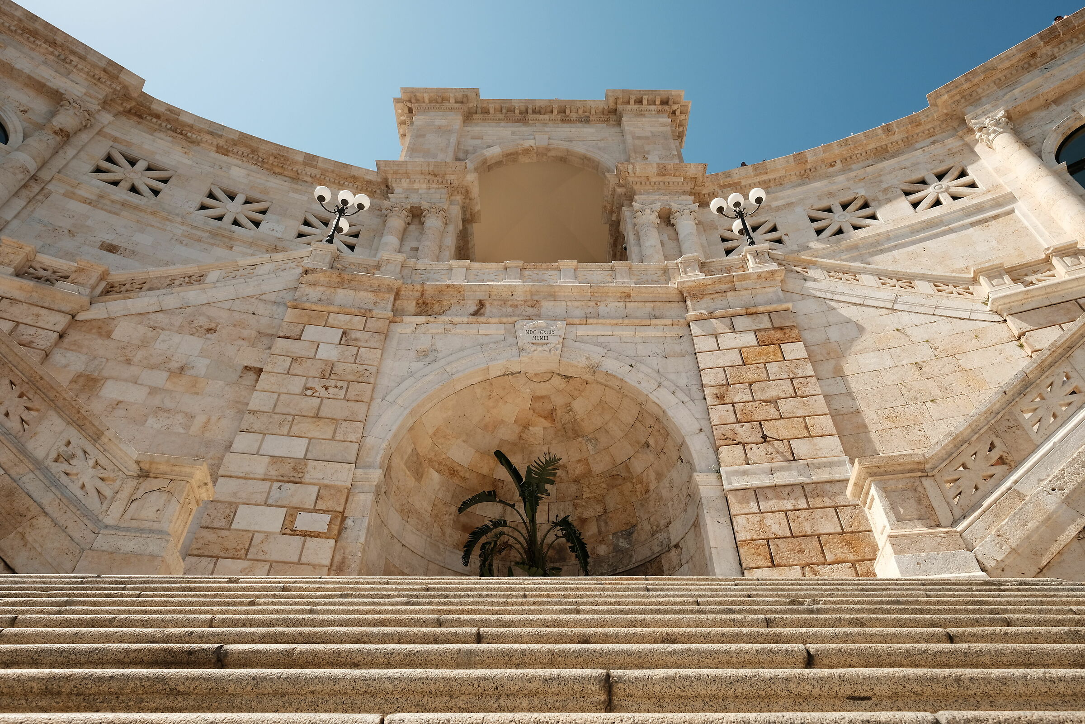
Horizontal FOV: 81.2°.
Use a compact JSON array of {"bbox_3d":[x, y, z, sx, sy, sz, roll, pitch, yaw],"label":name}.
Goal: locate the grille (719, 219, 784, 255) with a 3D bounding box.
[{"bbox_3d":[6.846,-3.989,20.702,1.806,1.398,0.250,-9,-43,10],"label":"grille"}]

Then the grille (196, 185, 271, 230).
[{"bbox_3d":[-8.913,-4.364,18.327,1.667,1.466,0.250,15,-44,-16],"label":"grille"}]

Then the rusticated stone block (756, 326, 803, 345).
[{"bbox_3d":[5.065,-0.454,13.612,0.838,0.427,0.300,-6,-43,7],"label":"rusticated stone block"}]

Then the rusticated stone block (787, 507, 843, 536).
[{"bbox_3d":[4.599,2.794,10.749,0.792,0.448,0.300,-6,-43,7],"label":"rusticated stone block"}]

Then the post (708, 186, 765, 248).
[{"bbox_3d":[5.188,-3.404,16.273,1.396,2.558,1.264,-6,-43,7],"label":"post"}]

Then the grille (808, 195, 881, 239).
[{"bbox_3d":[8.755,-4.126,18.436,1.667,1.466,0.250,-13,-44,15],"label":"grille"}]

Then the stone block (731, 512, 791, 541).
[{"bbox_3d":[3.689,2.836,10.662,0.865,0.446,0.270,-6,-43,7],"label":"stone block"}]

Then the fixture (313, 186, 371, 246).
[{"bbox_3d":[-5.287,-3.464,16.296,1.396,2.558,1.264,6,-43,-6],"label":"fixture"}]

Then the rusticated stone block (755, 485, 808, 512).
[{"bbox_3d":[4.200,2.485,11.123,0.788,0.432,0.300,-6,-43,7],"label":"rusticated stone block"}]

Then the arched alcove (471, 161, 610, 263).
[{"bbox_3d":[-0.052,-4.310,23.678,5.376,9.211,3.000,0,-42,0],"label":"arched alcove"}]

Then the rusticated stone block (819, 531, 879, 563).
[{"bbox_3d":[4.941,3.041,10.192,0.860,0.446,0.270,-6,-43,7],"label":"rusticated stone block"}]

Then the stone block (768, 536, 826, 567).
[{"bbox_3d":[4.201,3.197,10.471,0.797,0.450,0.300,-6,-43,7],"label":"stone block"}]

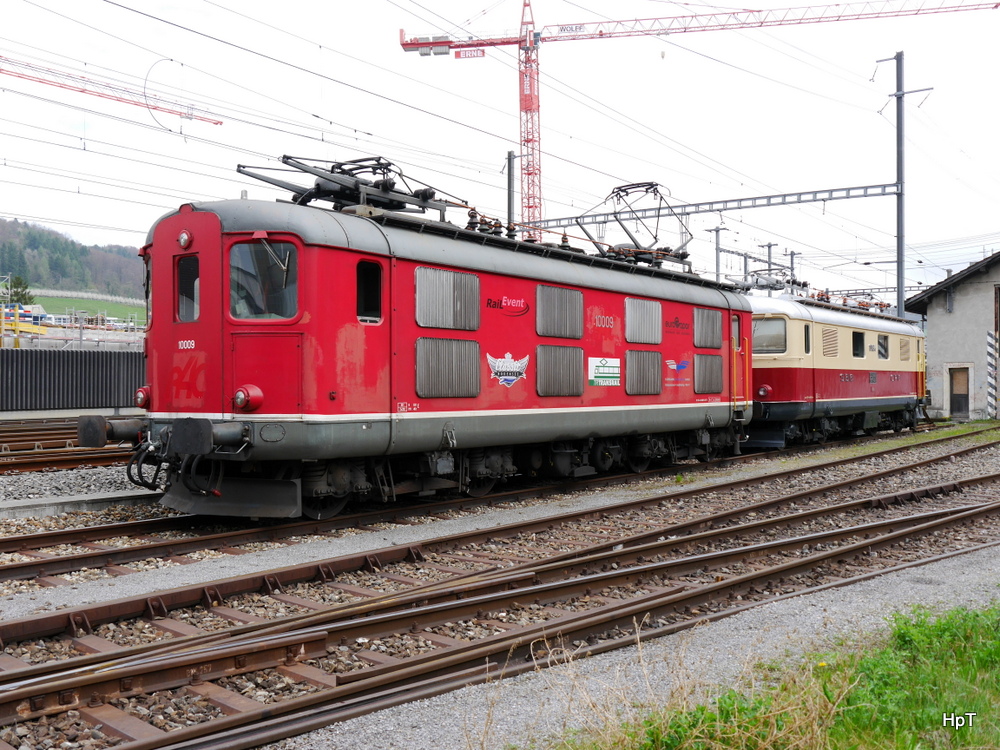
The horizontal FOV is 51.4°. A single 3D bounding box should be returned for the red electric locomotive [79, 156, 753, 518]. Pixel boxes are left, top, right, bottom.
[{"bbox_3d":[0.434,-0.689,17.058,2.950,4.850,14.750,0,0,35],"label":"red electric locomotive"}]

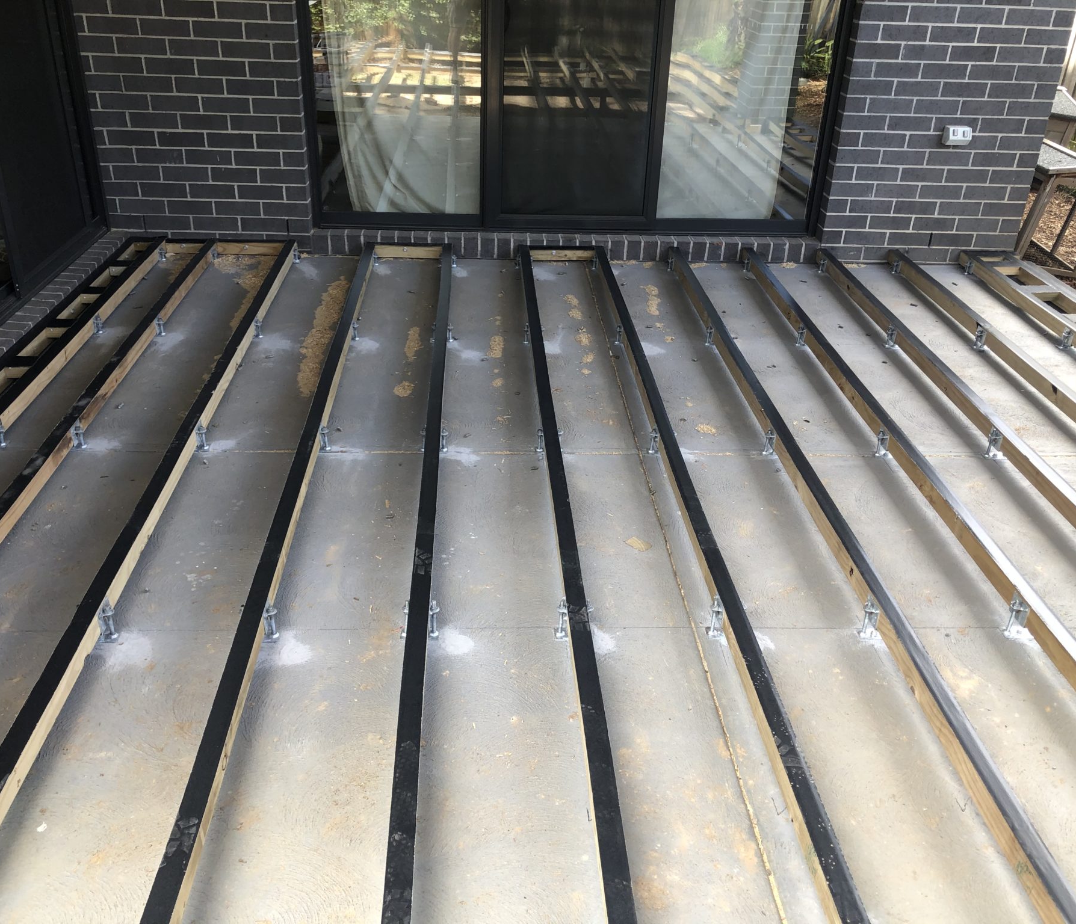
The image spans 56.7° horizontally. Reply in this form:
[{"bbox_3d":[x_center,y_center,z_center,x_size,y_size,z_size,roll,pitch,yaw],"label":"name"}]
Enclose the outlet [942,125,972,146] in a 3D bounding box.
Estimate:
[{"bbox_3d":[2.141,-1.661,5.082,0.115,0.087,0.082,0,29,-3],"label":"outlet"}]

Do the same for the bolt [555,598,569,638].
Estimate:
[{"bbox_3d":[0.059,0.398,2.520,0.030,0.110,0.031,0,29,-3],"label":"bolt"}]

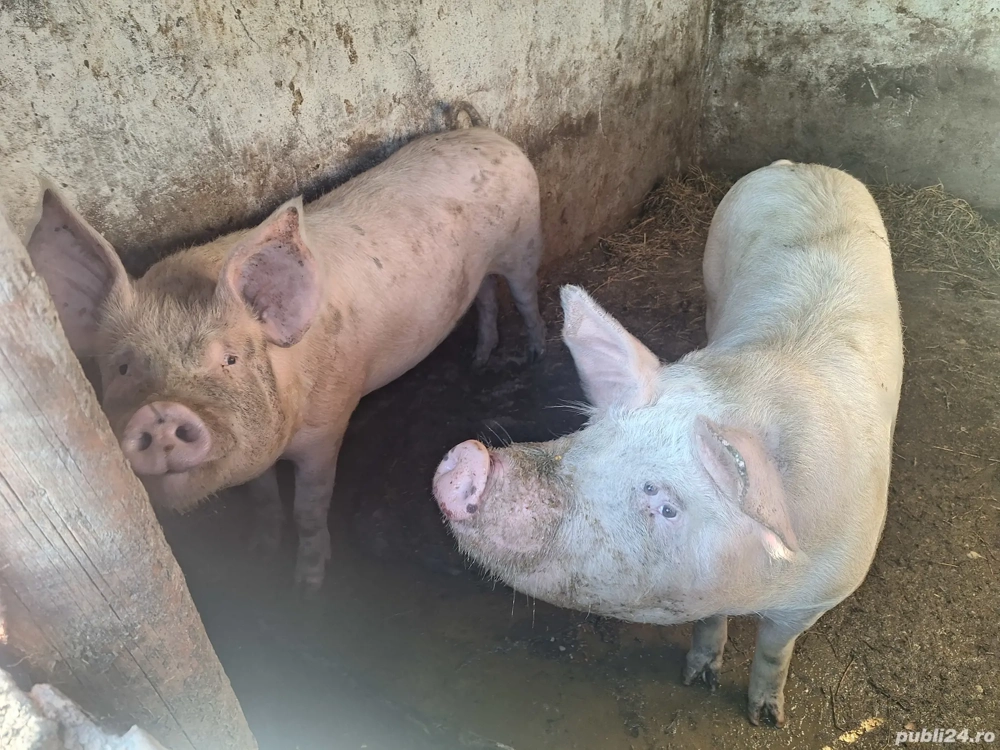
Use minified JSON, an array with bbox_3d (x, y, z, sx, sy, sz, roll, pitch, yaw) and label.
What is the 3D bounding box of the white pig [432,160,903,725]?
[{"bbox_3d":[0.393,0.015,1.200,0.535,0.703,1.185,10,38,20],"label":"white pig"}]

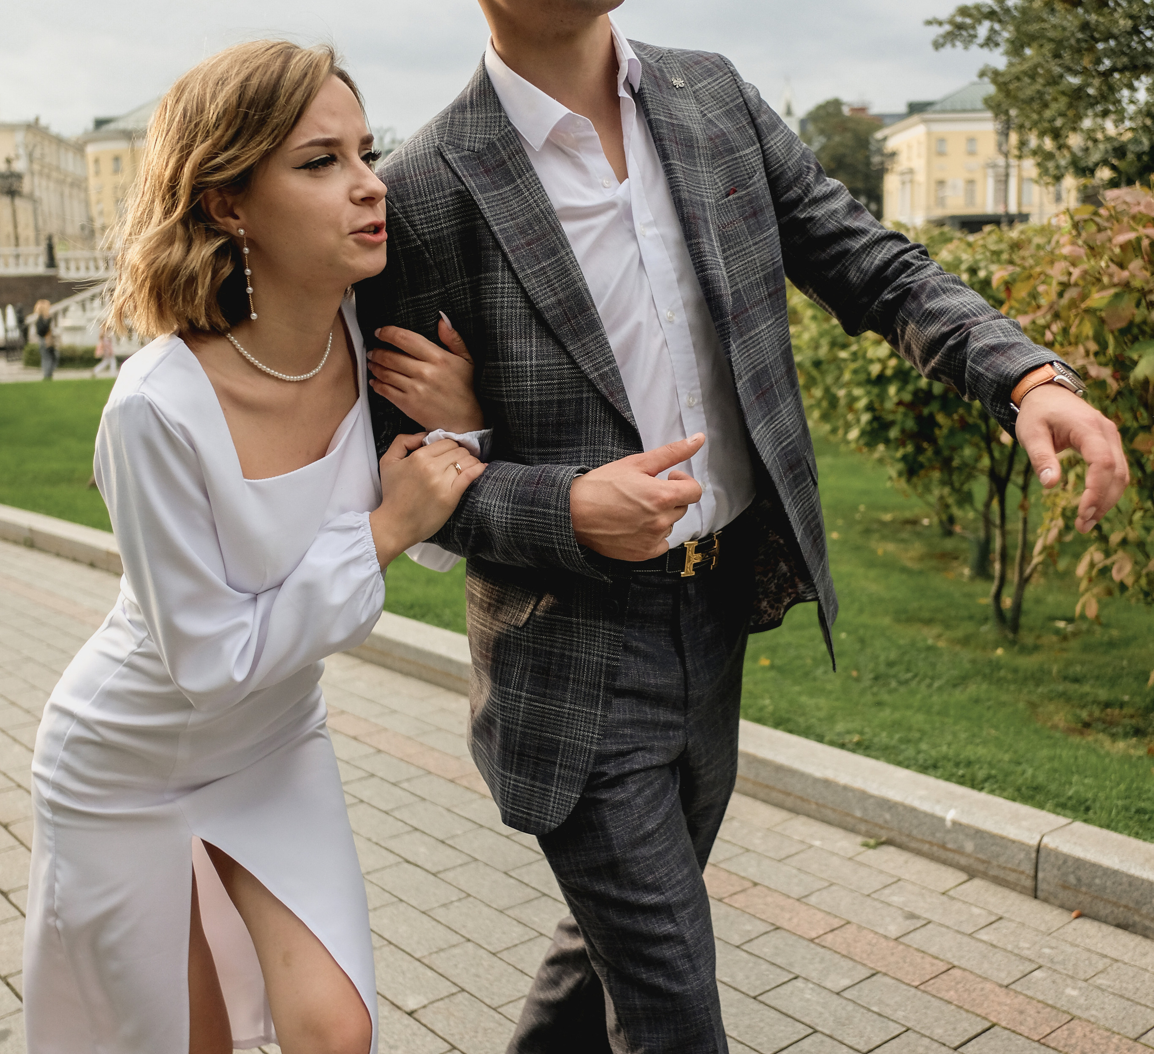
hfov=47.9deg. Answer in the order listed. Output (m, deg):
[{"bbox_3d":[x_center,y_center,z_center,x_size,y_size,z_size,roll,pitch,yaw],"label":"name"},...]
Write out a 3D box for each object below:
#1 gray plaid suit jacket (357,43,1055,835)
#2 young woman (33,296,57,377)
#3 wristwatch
[{"bbox_3d":[0.110,-0.117,1.335,0.580,0.825,0.550,-8,11,-34],"label":"gray plaid suit jacket"},{"bbox_3d":[-10.486,-3.680,25.600,0.500,1.660,0.380,-6,10,-24],"label":"young woman"},{"bbox_3d":[0.452,-0.132,1.235,0.066,0.058,0.043,22,30,-40],"label":"wristwatch"}]

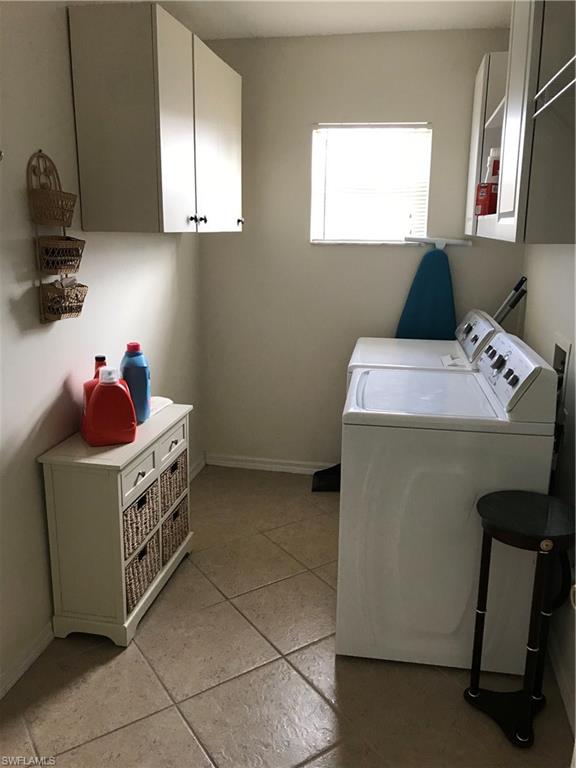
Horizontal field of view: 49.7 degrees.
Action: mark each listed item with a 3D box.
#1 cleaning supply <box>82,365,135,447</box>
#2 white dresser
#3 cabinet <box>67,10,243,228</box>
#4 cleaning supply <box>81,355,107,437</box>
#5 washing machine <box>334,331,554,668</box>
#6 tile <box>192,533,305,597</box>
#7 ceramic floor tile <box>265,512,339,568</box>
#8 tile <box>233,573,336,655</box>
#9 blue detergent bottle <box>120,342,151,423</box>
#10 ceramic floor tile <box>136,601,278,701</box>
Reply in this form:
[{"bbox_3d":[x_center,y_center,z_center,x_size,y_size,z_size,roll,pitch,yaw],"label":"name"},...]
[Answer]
[{"bbox_3d":[-0.661,0.074,2.310,0.195,0.285,0.110,-4,14,-17],"label":"cleaning supply"},{"bbox_3d":[-0.646,0.523,2.534,0.307,0.697,0.723,3,14,10],"label":"white dresser"},{"bbox_3d":[-0.507,-1.059,2.741,0.332,0.756,1.101,3,14,10],"label":"cabinet"},{"bbox_3d":[-0.713,0.035,2.413,0.155,0.310,0.100,-4,14,-17],"label":"cleaning supply"},{"bbox_3d":[0.558,0.380,2.364,0.648,1.082,0.684,3,14,10],"label":"washing machine"},{"bbox_3d":[-0.189,0.817,2.836,0.421,0.010,0.421,-9,17,-33],"label":"tile"},{"bbox_3d":[0.158,0.764,3.067,0.421,0.010,0.421,-9,17,-33],"label":"ceramic floor tile"},{"bbox_3d":[0.044,0.904,2.496,0.421,0.010,0.421,-9,17,-33],"label":"tile"},{"bbox_3d":[-0.620,-0.005,2.534,0.115,0.331,0.085,-3,14,-14],"label":"blue detergent bottle"},{"bbox_3d":[-0.297,0.957,2.266,0.421,0.010,0.421,-9,17,-33],"label":"ceramic floor tile"}]

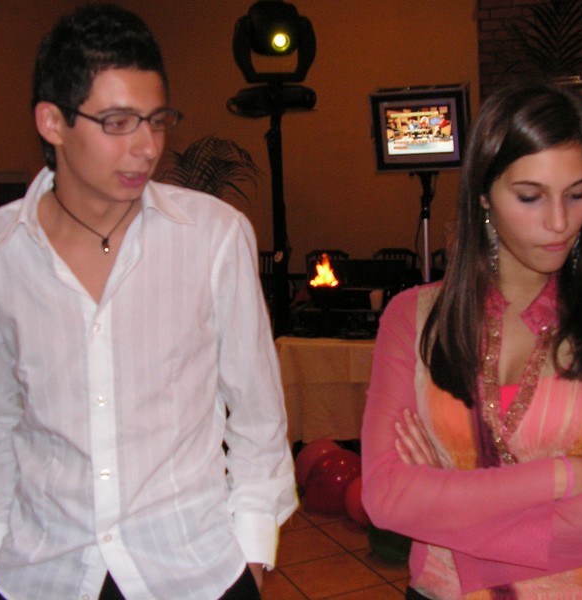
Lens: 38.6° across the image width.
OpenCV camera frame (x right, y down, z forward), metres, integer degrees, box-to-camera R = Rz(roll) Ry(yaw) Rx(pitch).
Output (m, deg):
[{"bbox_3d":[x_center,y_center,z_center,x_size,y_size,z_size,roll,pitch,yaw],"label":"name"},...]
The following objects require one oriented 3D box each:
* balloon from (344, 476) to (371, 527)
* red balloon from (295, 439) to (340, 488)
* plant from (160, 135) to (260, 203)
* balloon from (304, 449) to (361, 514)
[{"bbox_3d":[0.367,0.906,3.750,0.234,0.244,0.234,-3,7,0],"label":"balloon"},{"bbox_3d":[0.163,0.841,4.178,0.281,0.292,0.281,-3,7,0],"label":"red balloon"},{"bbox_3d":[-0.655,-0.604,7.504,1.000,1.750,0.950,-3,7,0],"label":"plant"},{"bbox_3d":[0.226,0.858,3.955,0.295,0.307,0.295,-3,7,0],"label":"balloon"}]

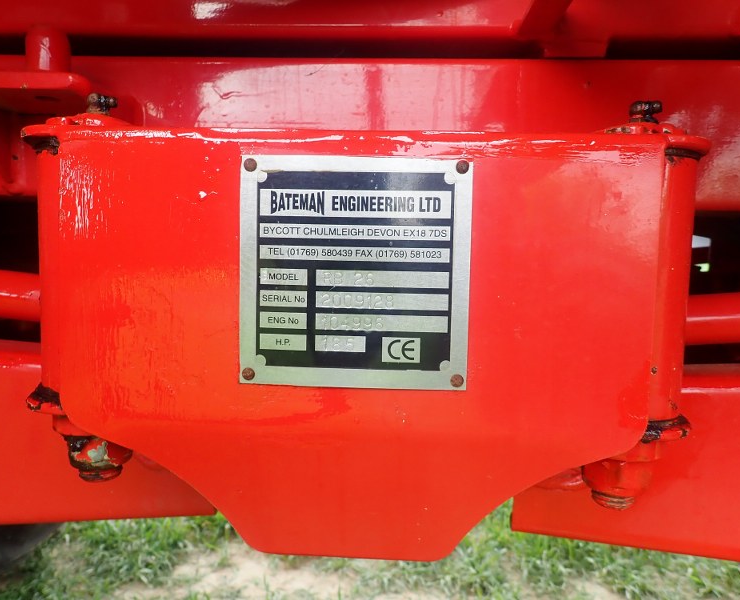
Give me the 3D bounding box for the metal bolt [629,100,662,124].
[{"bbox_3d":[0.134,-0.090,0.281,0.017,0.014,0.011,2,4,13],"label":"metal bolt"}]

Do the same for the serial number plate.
[{"bbox_3d":[-0.006,-0.011,0.253,0.100,0.100,0.002,1,3,0],"label":"serial number plate"}]

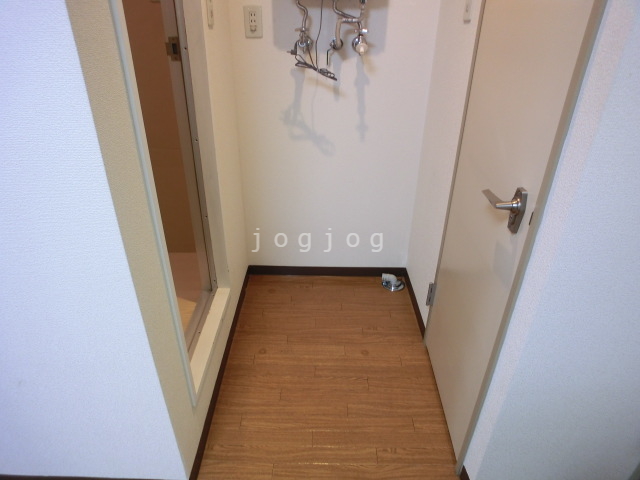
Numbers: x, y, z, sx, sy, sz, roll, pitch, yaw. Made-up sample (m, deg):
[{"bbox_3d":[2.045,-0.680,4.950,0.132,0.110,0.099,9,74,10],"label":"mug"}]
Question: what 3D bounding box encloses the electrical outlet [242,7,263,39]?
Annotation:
[{"bbox_3d":[-0.268,-0.875,1.560,0.071,0.120,0.012,1,29,-1],"label":"electrical outlet"}]

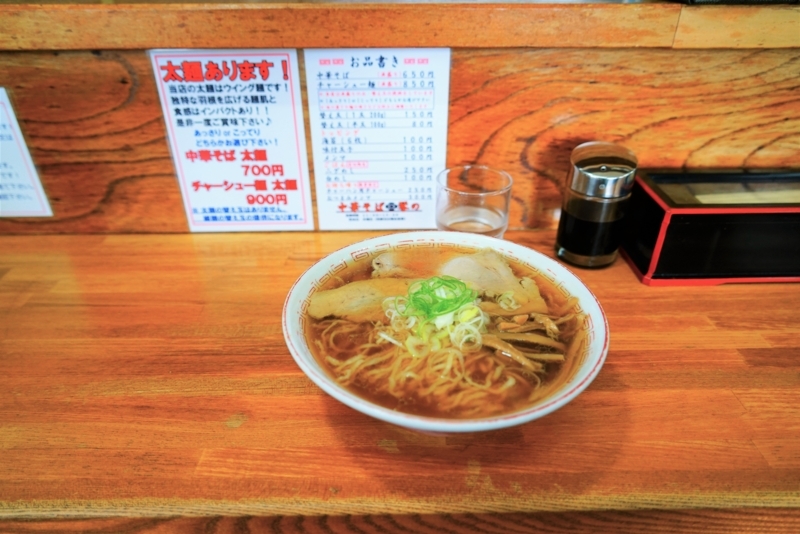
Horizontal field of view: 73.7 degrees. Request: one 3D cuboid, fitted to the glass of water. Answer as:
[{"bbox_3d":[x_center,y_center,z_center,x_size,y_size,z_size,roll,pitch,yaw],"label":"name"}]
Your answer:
[{"bbox_3d":[0.076,-0.054,0.566,0.077,0.083,0.077,-1,32,-2],"label":"glass of water"}]

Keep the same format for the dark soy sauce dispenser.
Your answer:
[{"bbox_3d":[0.205,-0.064,0.556,0.068,0.112,0.068,12,34,19],"label":"dark soy sauce dispenser"}]

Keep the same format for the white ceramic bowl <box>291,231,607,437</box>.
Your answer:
[{"bbox_3d":[0.031,0.057,0.400,0.225,0.070,0.225,0,32,0],"label":"white ceramic bowl"}]

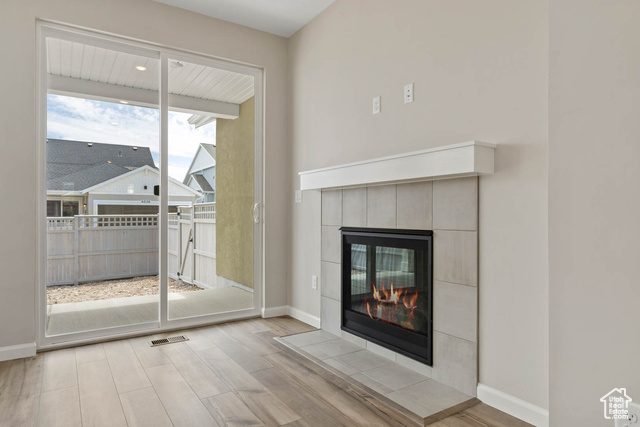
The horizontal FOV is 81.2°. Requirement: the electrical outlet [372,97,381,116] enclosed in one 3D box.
[{"bbox_3d":[0.405,-0.773,2.676,0.011,0.117,0.073,0,0,-34],"label":"electrical outlet"}]

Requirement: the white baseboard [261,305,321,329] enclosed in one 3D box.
[{"bbox_3d":[-0.261,0.966,3.438,0.262,0.090,0.597,0,0,-34],"label":"white baseboard"}]

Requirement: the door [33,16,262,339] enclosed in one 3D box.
[{"bbox_3d":[-1.325,-0.195,3.202,1.752,2.392,0.114,0,0,-34],"label":"door"}]

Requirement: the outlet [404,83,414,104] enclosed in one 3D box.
[{"bbox_3d":[0.575,-0.776,2.422,0.011,0.117,0.073,0,0,-34],"label":"outlet"}]

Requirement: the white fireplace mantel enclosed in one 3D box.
[{"bbox_3d":[0.366,-0.275,2.579,0.182,0.150,1.689,0,0,-34],"label":"white fireplace mantel"}]

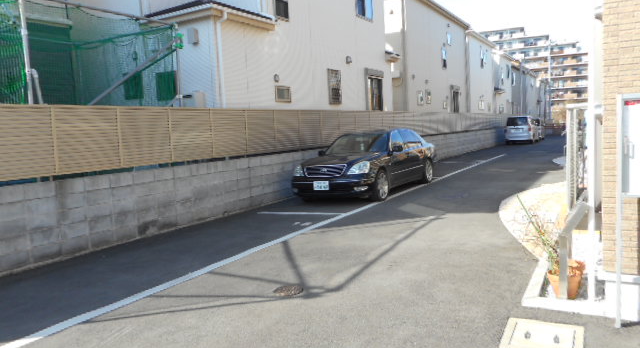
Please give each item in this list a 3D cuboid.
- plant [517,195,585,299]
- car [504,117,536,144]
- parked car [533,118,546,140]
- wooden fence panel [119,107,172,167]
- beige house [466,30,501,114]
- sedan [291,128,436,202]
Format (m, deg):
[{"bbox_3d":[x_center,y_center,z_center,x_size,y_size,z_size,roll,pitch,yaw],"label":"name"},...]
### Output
[{"bbox_3d":[2.015,0.594,3.993,0.440,0.810,0.430,0,6,32],"label":"plant"},{"bbox_3d":[14.227,-3.101,32.280,1.690,1.830,4.550,0,6,32],"label":"car"},{"bbox_3d":[17.067,-3.516,36.887,1.650,1.660,4.200,0,6,32],"label":"parked car"},{"bbox_3d":[-2.765,-0.603,7.417,0.050,0.895,1.000,0,6,32],"label":"wooden fence panel"},{"bbox_3d":[7.730,-5.987,32.251,7.500,7.300,7.050,0,6,32],"label":"beige house"},{"bbox_3d":[1.342,-0.348,11.412,1.850,1.470,4.950,0,6,32],"label":"sedan"}]

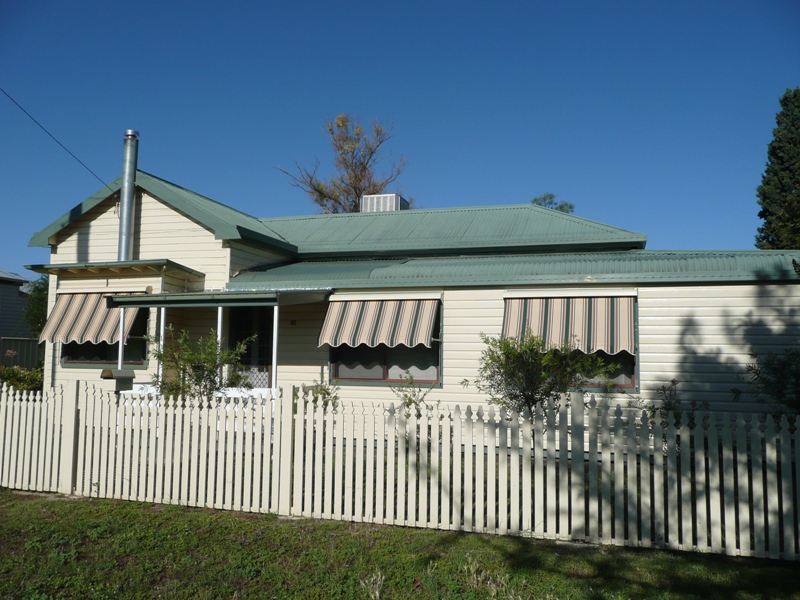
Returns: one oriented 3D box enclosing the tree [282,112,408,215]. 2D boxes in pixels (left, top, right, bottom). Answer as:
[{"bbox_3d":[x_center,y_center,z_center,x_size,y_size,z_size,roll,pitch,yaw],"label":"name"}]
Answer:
[{"bbox_3d":[-2.238,-2.065,24.584,5.000,10.170,4.800,-1,-4,17],"label":"tree"}]

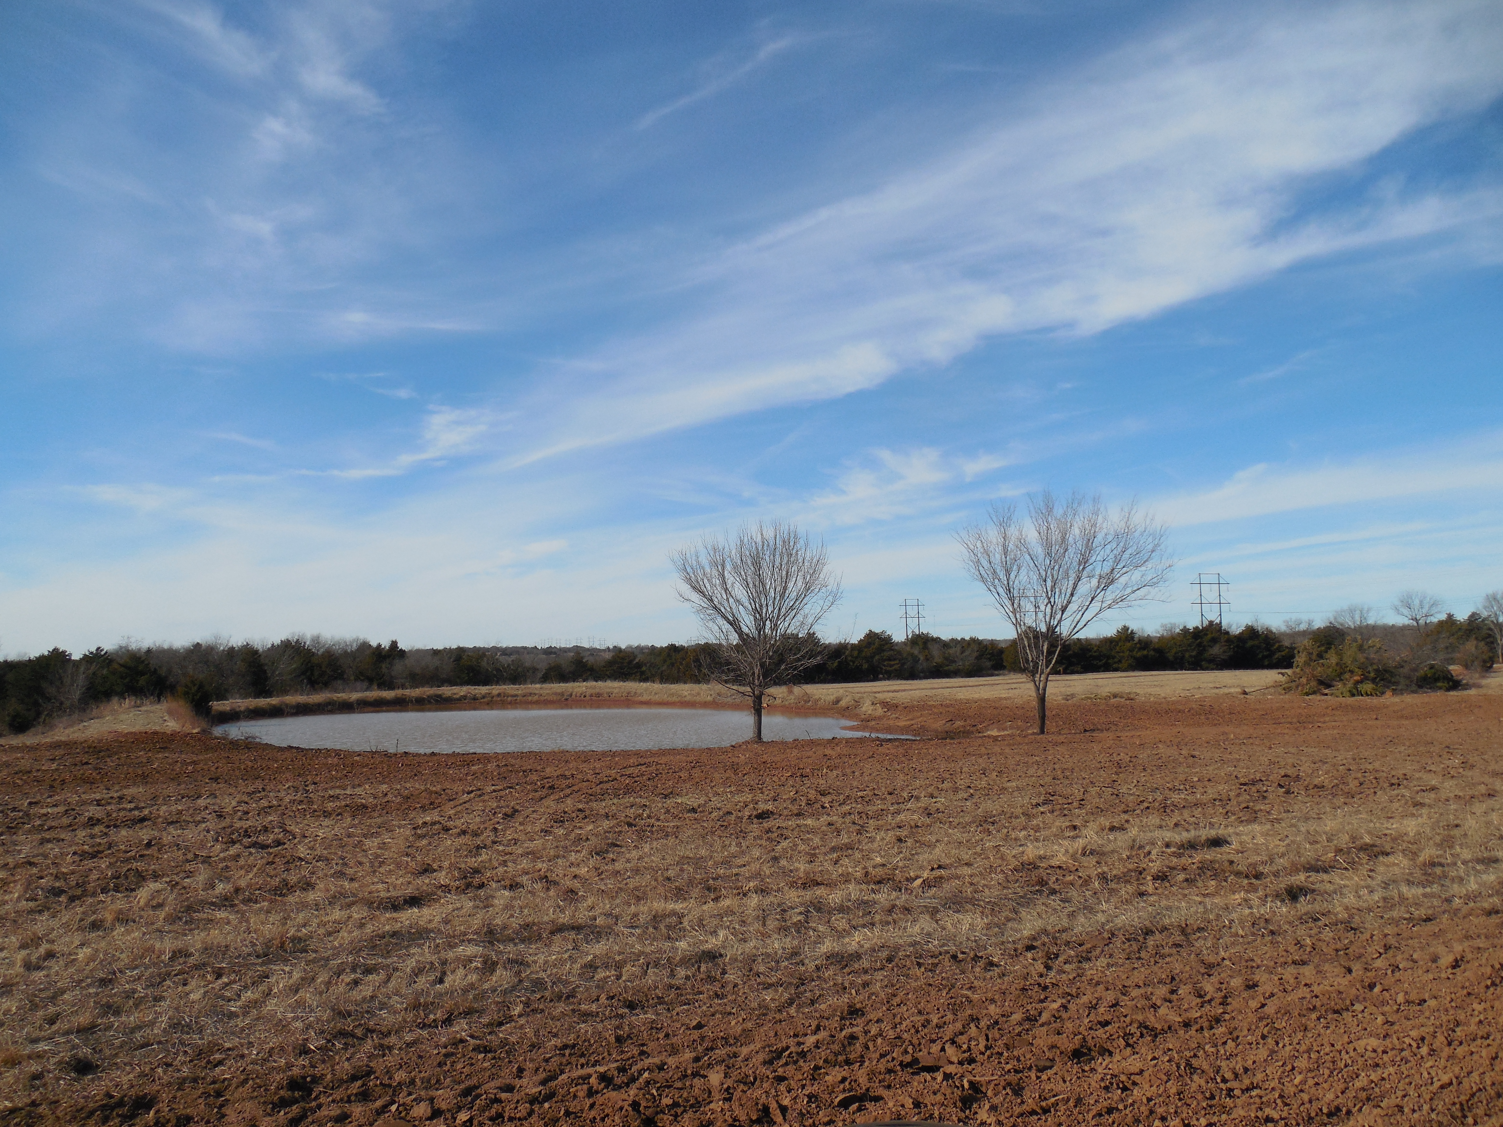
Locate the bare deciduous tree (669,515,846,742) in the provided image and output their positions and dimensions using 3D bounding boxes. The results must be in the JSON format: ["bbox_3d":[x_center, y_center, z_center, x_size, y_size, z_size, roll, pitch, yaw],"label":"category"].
[{"bbox_3d":[0.180,2.065,33.200,5.100,6.750,5.210,-1,-4,0],"label":"bare deciduous tree"}]

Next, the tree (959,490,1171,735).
[{"bbox_3d":[9.820,1.526,34.000,6.520,7.650,6.190,-1,-4,0],"label":"tree"}]

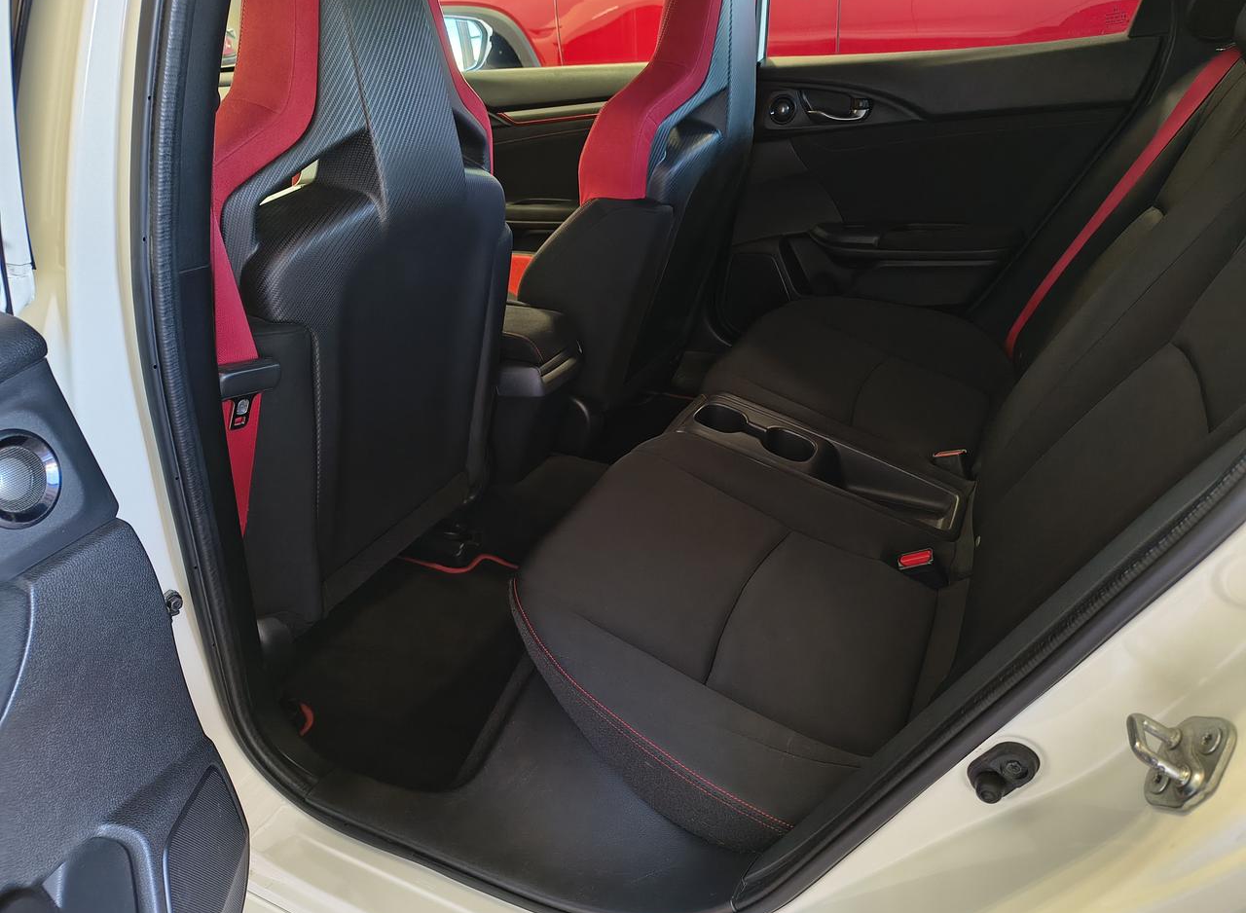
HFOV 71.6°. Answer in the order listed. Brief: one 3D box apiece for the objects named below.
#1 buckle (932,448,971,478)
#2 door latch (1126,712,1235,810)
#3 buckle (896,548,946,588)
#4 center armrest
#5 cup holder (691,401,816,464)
[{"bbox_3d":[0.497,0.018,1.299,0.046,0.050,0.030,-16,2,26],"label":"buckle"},{"bbox_3d":[0.298,0.163,0.468,0.038,0.057,0.043,28,22,-23],"label":"door latch"},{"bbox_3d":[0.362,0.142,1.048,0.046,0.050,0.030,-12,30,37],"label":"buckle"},{"bbox_3d":[-0.198,-0.203,1.358,0.260,0.060,0.155,11,27,22],"label":"center armrest"},{"bbox_3d":[0.185,-0.018,1.270,0.180,0.056,0.090,22,31,16],"label":"cup holder"}]

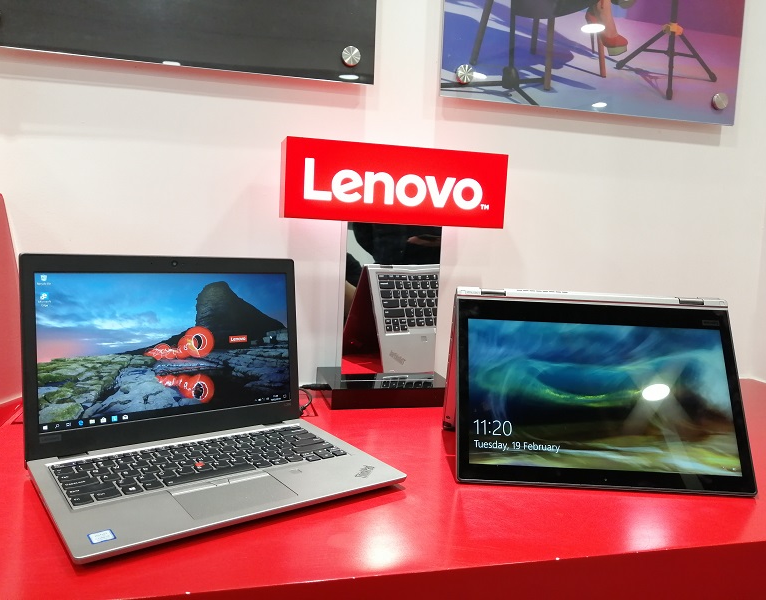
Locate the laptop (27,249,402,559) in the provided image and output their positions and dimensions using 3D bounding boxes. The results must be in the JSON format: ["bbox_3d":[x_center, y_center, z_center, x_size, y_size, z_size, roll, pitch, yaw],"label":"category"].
[{"bbox_3d":[-0.174,0.074,0.649,0.322,0.227,0.258,-2,7,-37],"label":"laptop"}]

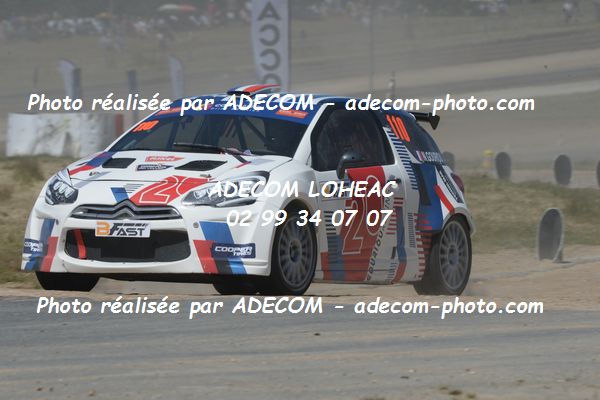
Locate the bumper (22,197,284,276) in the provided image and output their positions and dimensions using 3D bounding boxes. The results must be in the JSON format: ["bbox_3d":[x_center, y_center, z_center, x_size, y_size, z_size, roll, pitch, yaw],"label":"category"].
[{"bbox_3d":[-1.052,0.231,41.776,1.810,0.500,0.490,1,-1,27],"label":"bumper"}]

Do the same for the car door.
[{"bbox_3d":[0.303,-0.030,42.914,0.280,1.170,1.300,1,-1,27],"label":"car door"}]

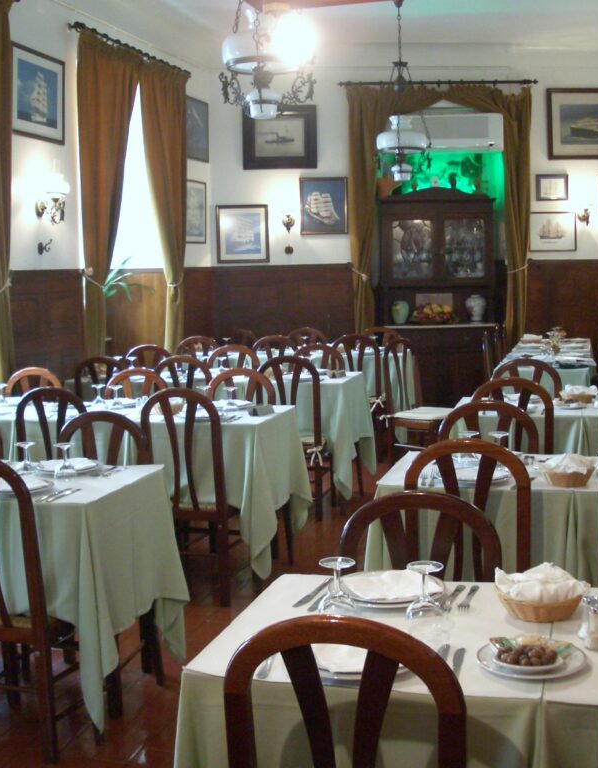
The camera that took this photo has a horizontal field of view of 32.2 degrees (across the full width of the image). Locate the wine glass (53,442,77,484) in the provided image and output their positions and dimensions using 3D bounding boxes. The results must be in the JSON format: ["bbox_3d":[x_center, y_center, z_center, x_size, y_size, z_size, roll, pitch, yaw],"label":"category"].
[{"bbox_3d":[-0.862,0.283,3.802,0.077,0.115,0.077,1,6,15],"label":"wine glass"}]

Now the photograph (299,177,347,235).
[{"bbox_3d":[0.227,-1.621,9.417,0.437,0.517,0.030,-2,6,-1],"label":"photograph"}]

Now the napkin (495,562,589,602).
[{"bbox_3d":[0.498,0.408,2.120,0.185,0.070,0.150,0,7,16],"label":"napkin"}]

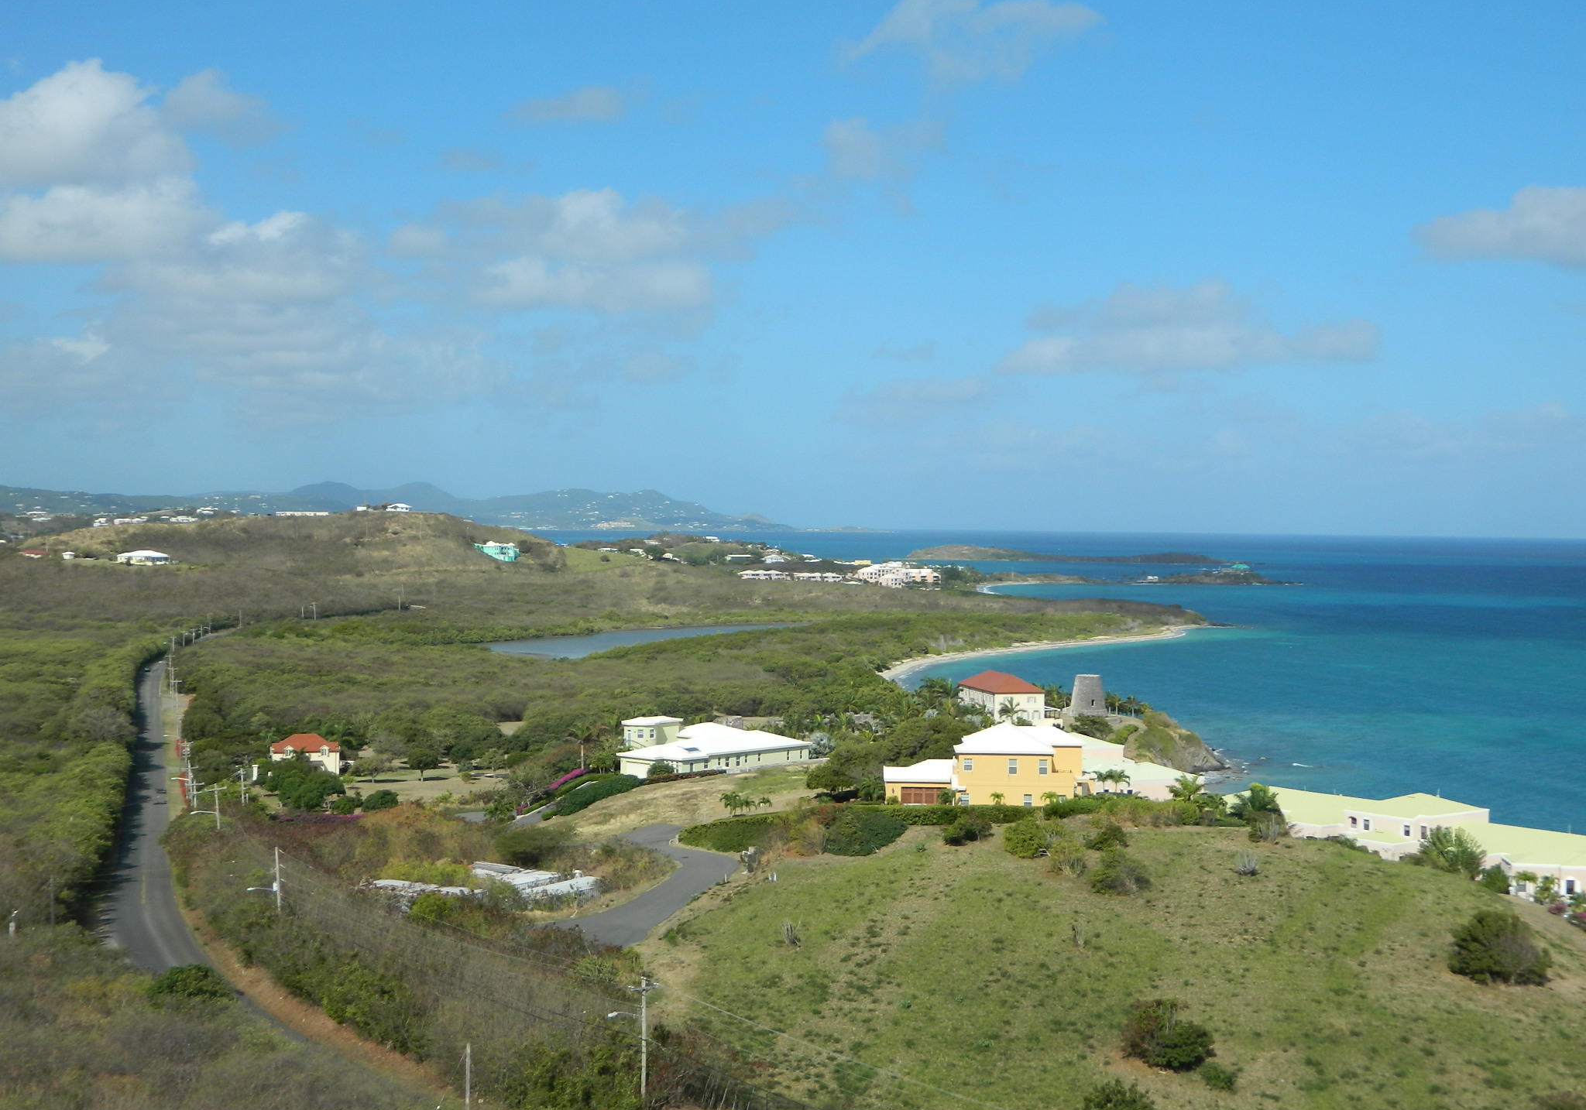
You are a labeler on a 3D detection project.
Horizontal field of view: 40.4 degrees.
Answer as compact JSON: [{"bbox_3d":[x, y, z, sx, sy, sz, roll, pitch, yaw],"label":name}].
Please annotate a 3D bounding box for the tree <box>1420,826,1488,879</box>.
[{"bbox_3d":[58.940,26.510,192.000,5.800,4.600,5.400,1,1,0],"label":"tree"}]

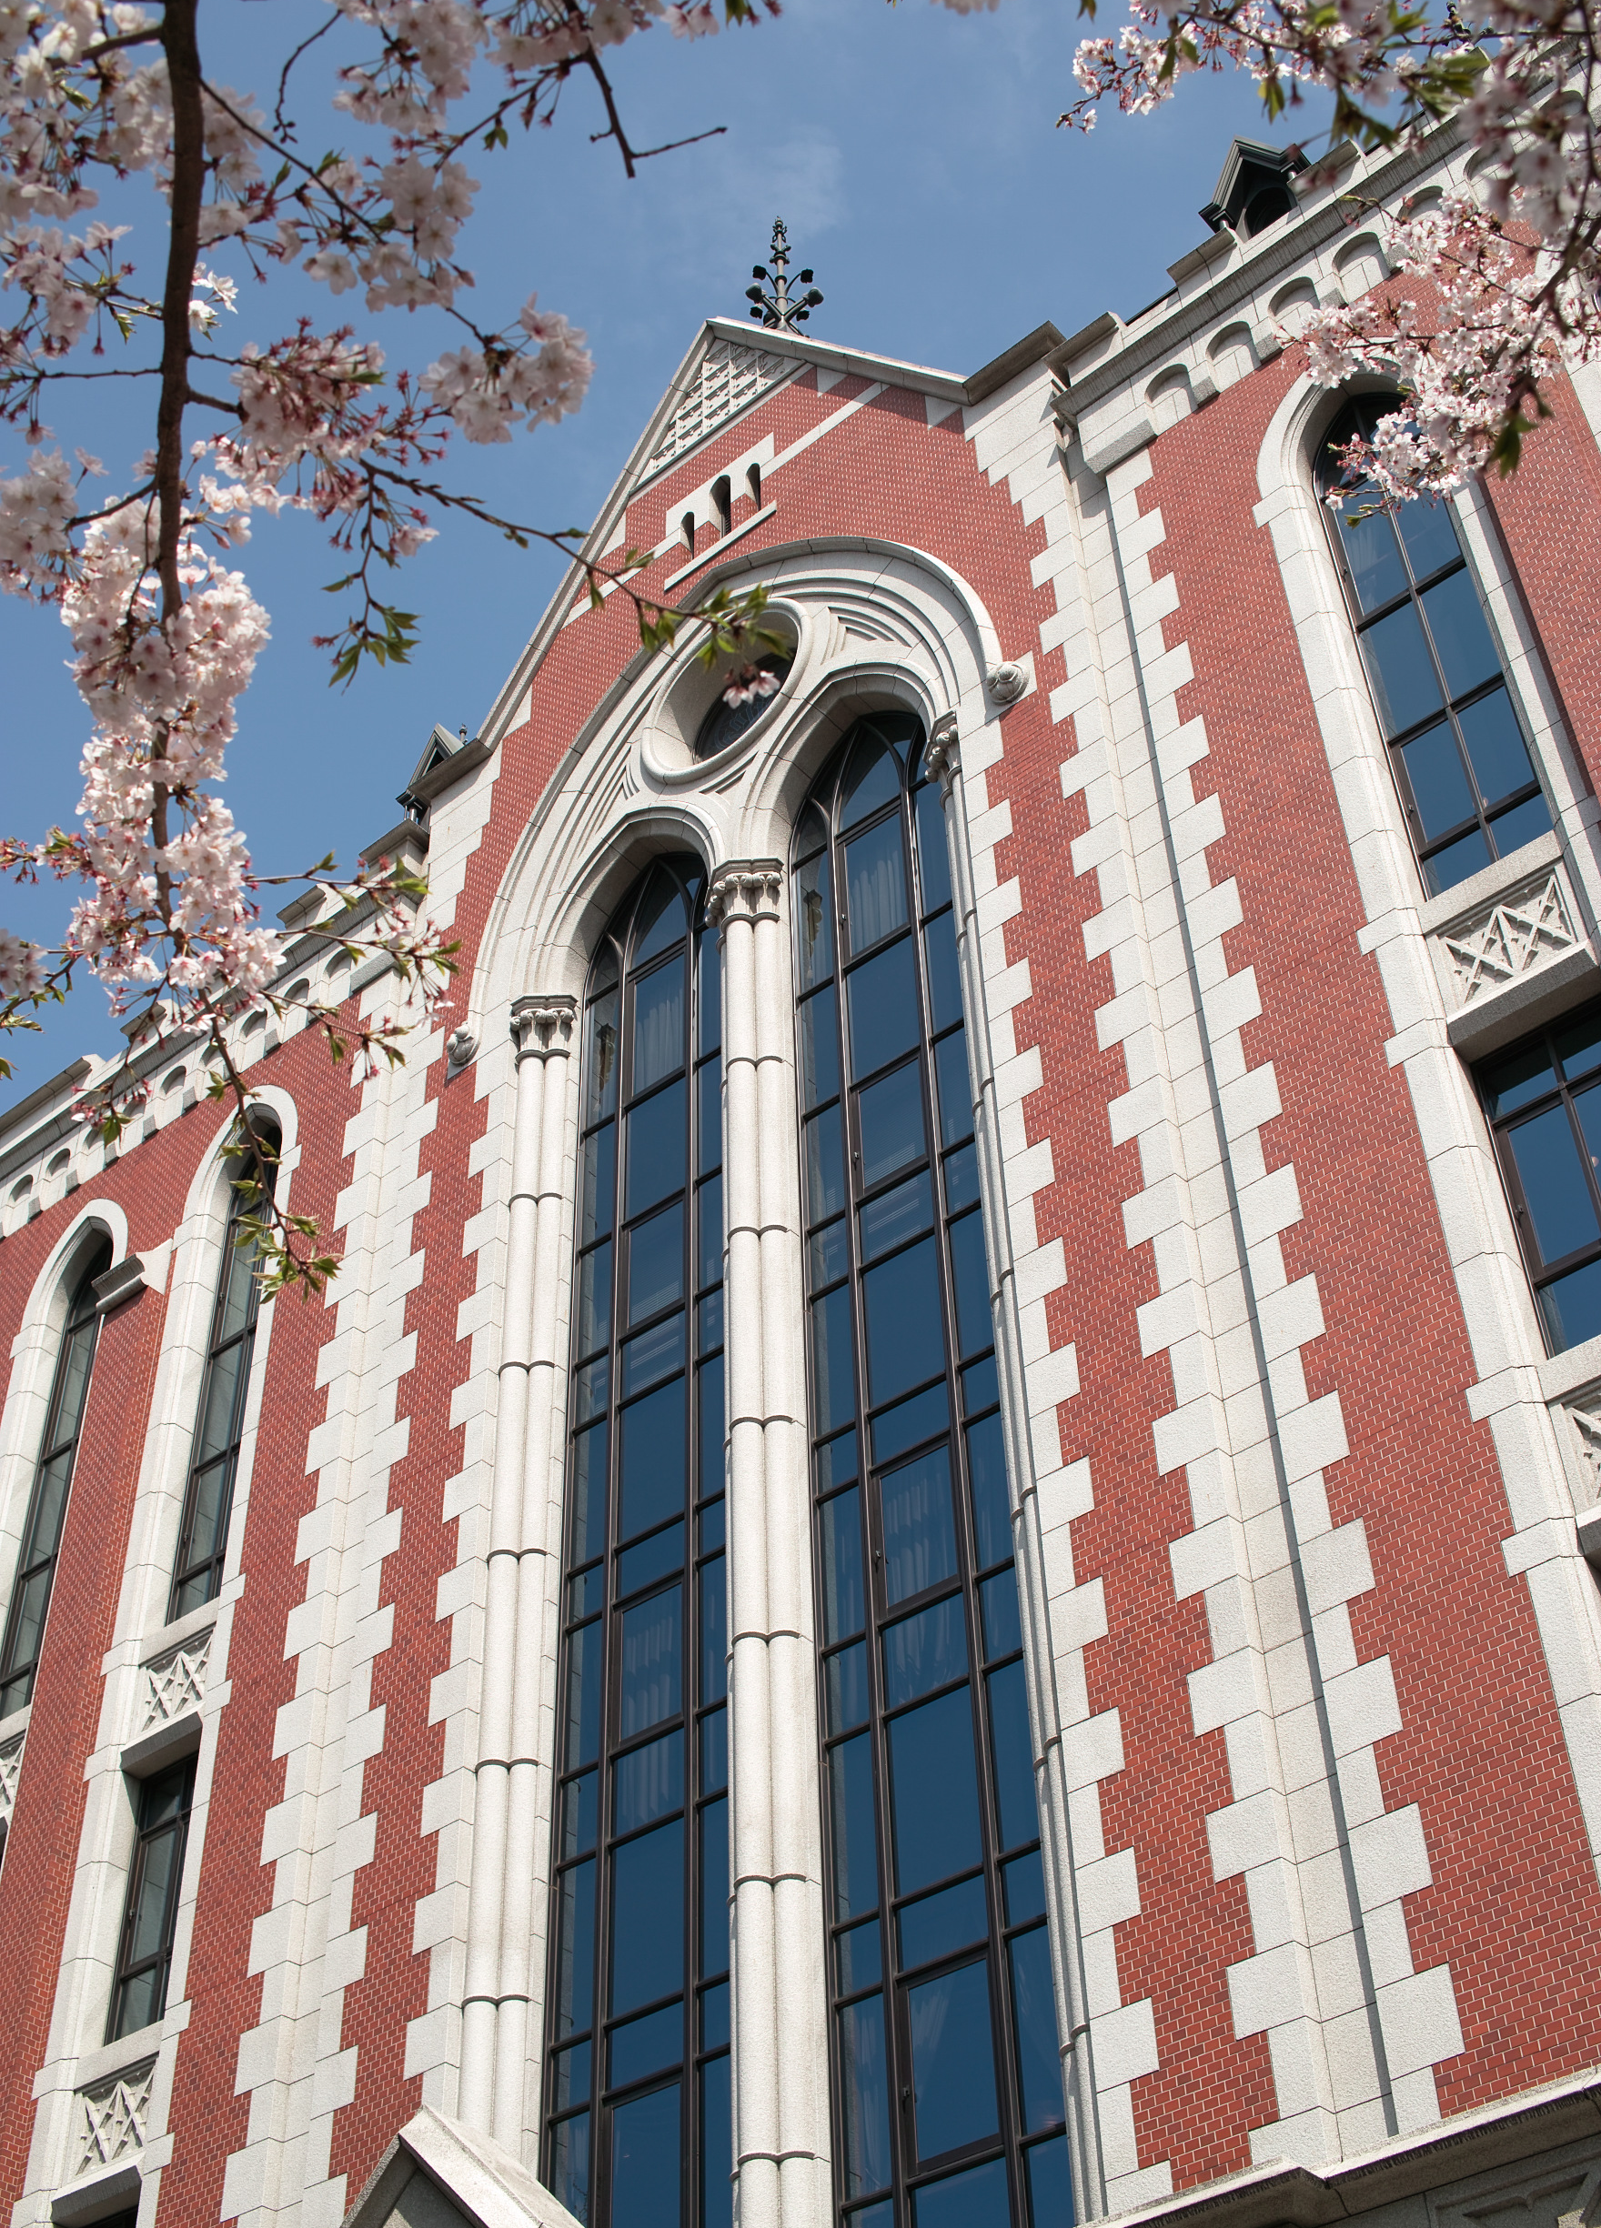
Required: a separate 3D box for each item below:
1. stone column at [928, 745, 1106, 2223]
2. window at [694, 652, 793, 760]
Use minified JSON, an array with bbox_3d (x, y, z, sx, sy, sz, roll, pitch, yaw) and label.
[{"bbox_3d":[1.681,1.587,22.012,0.518,14.698,0.448,-31,-50,27],"label":"stone column"},{"bbox_3d":[-0.510,-4.432,30.404,1.853,1.853,0.149,-31,-50,27],"label":"window"}]

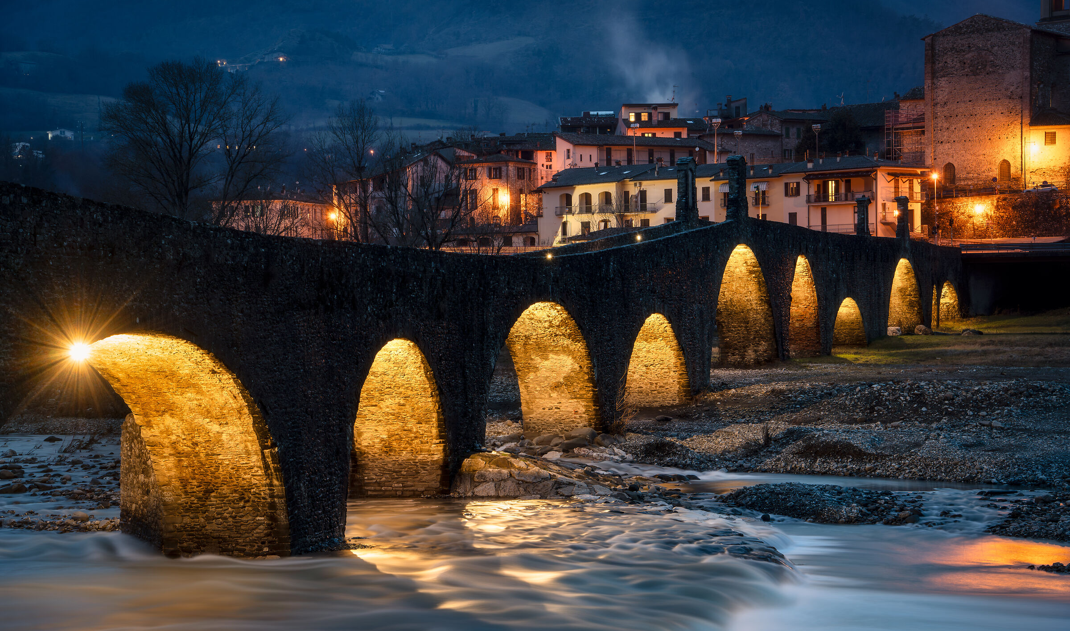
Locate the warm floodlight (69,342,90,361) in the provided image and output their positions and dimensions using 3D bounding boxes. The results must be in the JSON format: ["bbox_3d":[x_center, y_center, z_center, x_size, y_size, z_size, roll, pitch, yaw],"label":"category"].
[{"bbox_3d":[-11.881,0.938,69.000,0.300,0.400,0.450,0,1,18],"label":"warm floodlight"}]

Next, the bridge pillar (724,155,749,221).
[{"bbox_3d":[12.754,-8.019,167.500,1.100,4.300,1.250,1,2,28],"label":"bridge pillar"}]

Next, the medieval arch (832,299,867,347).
[{"bbox_3d":[24.299,0.567,211.000,3.700,4.200,13.000,1,1,20],"label":"medieval arch"}]

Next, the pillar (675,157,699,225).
[{"bbox_3d":[9.652,-7.881,168.500,1.100,4.500,1.250,1,2,28],"label":"pillar"}]

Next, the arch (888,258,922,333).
[{"bbox_3d":[32.424,-1.741,239.500,3.700,6.900,14.000,1,1,21],"label":"arch"}]

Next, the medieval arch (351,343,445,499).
[{"bbox_3d":[-5.687,3.639,94.000,3.700,5.700,11.500,0,1,18],"label":"medieval arch"}]

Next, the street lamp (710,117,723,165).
[{"bbox_3d":[20.272,-17.852,295.000,1.000,8.000,1.000,0,1,-6],"label":"street lamp"}]

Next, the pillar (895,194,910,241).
[{"bbox_3d":[32.947,-8.688,237.000,1.100,4.000,1.250,1,2,28],"label":"pillar"}]

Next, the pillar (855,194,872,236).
[{"bbox_3d":[29.638,-8.912,239.000,1.100,3.900,1.250,1,2,28],"label":"pillar"}]

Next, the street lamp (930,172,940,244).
[{"bbox_3d":[39.651,-10.598,262.000,0.500,7.200,0.600,0,1,-18],"label":"street lamp"}]

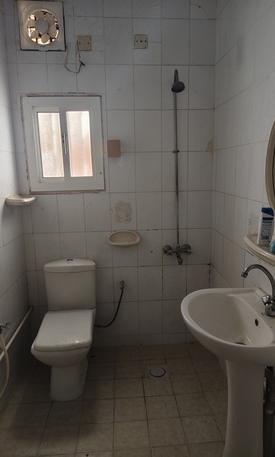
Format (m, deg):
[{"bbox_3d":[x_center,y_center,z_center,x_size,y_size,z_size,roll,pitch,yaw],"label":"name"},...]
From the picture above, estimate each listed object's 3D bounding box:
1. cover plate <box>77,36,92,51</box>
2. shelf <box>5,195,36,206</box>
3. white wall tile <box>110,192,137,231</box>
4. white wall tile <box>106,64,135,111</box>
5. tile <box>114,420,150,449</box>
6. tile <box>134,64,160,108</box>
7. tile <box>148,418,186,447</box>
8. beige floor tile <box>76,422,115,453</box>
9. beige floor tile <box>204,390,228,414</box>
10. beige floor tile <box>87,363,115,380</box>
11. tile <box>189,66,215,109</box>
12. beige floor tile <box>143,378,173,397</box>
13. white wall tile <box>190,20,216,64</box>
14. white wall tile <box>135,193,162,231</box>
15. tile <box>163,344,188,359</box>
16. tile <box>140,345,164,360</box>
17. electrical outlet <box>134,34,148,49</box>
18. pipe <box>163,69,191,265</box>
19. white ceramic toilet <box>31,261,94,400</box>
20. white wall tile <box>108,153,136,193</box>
[{"bbox_3d":[-0.366,-1.282,2.107,0.088,0.090,0.010,-2,11,-4],"label":"cover plate"},{"bbox_3d":[-0.803,-0.196,2.125,0.155,0.055,0.270,-2,11,-4],"label":"shelf"},{"bbox_3d":[-0.104,-0.126,2.365,0.200,0.300,0.010,-2,11,-3],"label":"white wall tile"},{"bbox_3d":[-0.122,-1.010,2.191,0.200,0.300,0.010,-2,11,-3],"label":"white wall tile"},{"bbox_3d":[-0.031,1.162,1.714,0.200,0.010,0.193,-2,11,-3],"label":"tile"},{"bbox_3d":[0.073,-1.021,2.201,0.200,0.300,0.010,-2,11,-3],"label":"tile"},{"bbox_3d":[0.169,1.165,1.736,0.198,0.010,0.196,-2,11,-3],"label":"tile"},{"bbox_3d":[-0.229,1.179,1.711,0.200,0.010,0.195,-2,11,-3],"label":"beige floor tile"},{"bbox_3d":[0.551,1.107,1.935,0.200,0.010,0.193,-2,11,-3],"label":"beige floor tile"},{"bbox_3d":[-0.268,1.073,2.274,0.200,0.010,0.200,-2,11,-4],"label":"beige floor tile"},{"bbox_3d":[0.472,-1.028,2.223,0.188,0.298,0.010,-2,11,-3],"label":"tile"},{"bbox_3d":[0.143,1.093,2.104,0.200,0.010,0.195,-2,11,-3],"label":"beige floor tile"},{"bbox_3d":[0.466,-1.323,2.164,0.188,0.298,0.010,-2,11,-3],"label":"white wall tile"},{"bbox_3d":[0.091,-0.138,2.375,0.200,0.300,0.010,-2,11,-3],"label":"white wall tile"},{"bbox_3d":[0.312,1.017,2.506,0.200,0.010,0.200,-2,11,-4],"label":"tile"},{"bbox_3d":[0.115,1.016,2.470,0.198,0.010,0.198,-2,11,-3],"label":"tile"},{"bbox_3d":[0.030,-1.308,2.124,0.090,0.090,0.020,-2,11,-3],"label":"electrical outlet"},{"bbox_3d":[0.303,-0.407,2.225,0.232,1.405,0.210,-2,11,-3],"label":"pipe"},{"bbox_3d":[-0.478,0.678,2.156,0.375,0.810,0.650,-2,11,-3],"label":"white ceramic toilet"},{"bbox_3d":[-0.114,-0.423,2.294,0.200,0.300,0.010,-2,11,-4],"label":"white wall tile"}]

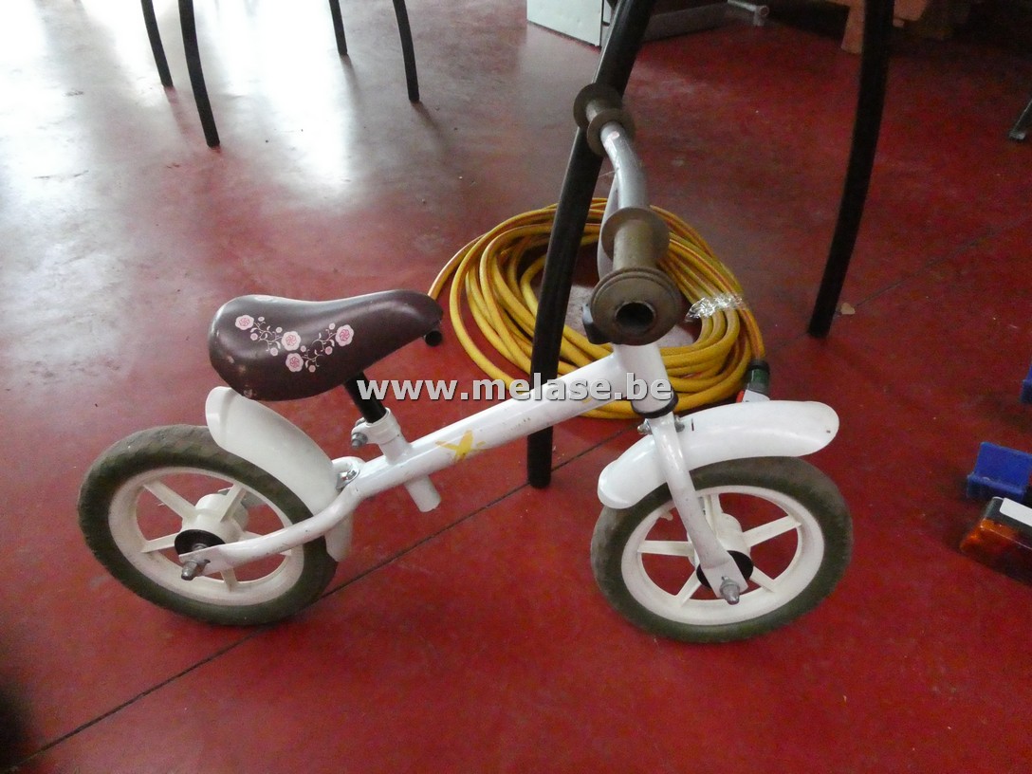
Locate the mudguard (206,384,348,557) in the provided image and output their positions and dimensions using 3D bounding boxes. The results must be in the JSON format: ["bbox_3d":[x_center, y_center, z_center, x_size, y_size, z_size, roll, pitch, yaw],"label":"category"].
[{"bbox_3d":[-0.243,0.095,0.762,0.126,0.211,0.078,3,34,2],"label":"mudguard"}]

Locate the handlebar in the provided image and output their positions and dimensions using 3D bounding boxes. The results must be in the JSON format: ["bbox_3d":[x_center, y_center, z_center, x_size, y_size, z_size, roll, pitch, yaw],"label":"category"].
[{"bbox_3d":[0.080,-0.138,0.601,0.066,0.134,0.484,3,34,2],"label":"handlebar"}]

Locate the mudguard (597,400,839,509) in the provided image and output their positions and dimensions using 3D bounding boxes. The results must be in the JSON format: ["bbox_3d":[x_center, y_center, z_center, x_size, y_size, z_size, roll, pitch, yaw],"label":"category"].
[{"bbox_3d":[0.203,0.066,0.734,0.235,0.113,0.074,1,33,-1],"label":"mudguard"}]

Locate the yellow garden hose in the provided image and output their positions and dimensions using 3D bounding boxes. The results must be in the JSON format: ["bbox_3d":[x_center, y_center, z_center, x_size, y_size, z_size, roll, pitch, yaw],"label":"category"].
[{"bbox_3d":[0.145,-0.211,1.427,0.640,0.080,0.740,1,41,0],"label":"yellow garden hose"}]

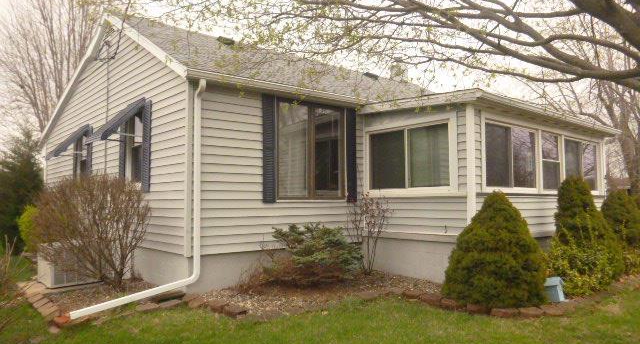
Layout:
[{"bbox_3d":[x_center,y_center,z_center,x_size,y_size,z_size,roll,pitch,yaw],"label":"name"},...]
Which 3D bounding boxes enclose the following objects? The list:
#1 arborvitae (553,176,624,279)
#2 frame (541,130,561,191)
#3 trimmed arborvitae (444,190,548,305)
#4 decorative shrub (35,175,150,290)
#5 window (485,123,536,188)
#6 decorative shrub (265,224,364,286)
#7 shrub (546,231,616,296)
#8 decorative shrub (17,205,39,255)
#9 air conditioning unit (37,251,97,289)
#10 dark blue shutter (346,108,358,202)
[{"bbox_3d":[4.709,0.954,8.137,1.112,1.741,1.112,3,-5,-41],"label":"arborvitae"},{"bbox_3d":[4.528,-0.191,9.049,0.948,1.166,0.093,3,-5,-41],"label":"frame"},{"bbox_3d":[2.393,0.988,6.304,1.288,1.452,1.288,3,-5,-41],"label":"trimmed arborvitae"},{"bbox_3d":[-3.473,0.892,7.056,1.700,1.700,1.700,3,-5,-41],"label":"decorative shrub"},{"bbox_3d":[3.353,-0.267,8.026,1.915,1.102,0.093,3,-5,-41],"label":"window"},{"bbox_3d":[-0.116,1.242,7.128,1.442,0.917,1.154,3,-5,-41],"label":"decorative shrub"},{"bbox_3d":[3.846,1.306,6.798,0.978,0.886,0.906,3,-5,-41],"label":"shrub"},{"bbox_3d":[-6.712,1.380,11.021,1.009,1.215,1.009,3,-5,-41],"label":"decorative shrub"},{"bbox_3d":[-3.907,1.427,7.248,0.731,0.577,0.700,3,-5,-41],"label":"air conditioning unit"},{"bbox_3d":[0.617,-0.315,8.623,0.267,1.763,0.041,3,-5,-41],"label":"dark blue shutter"}]

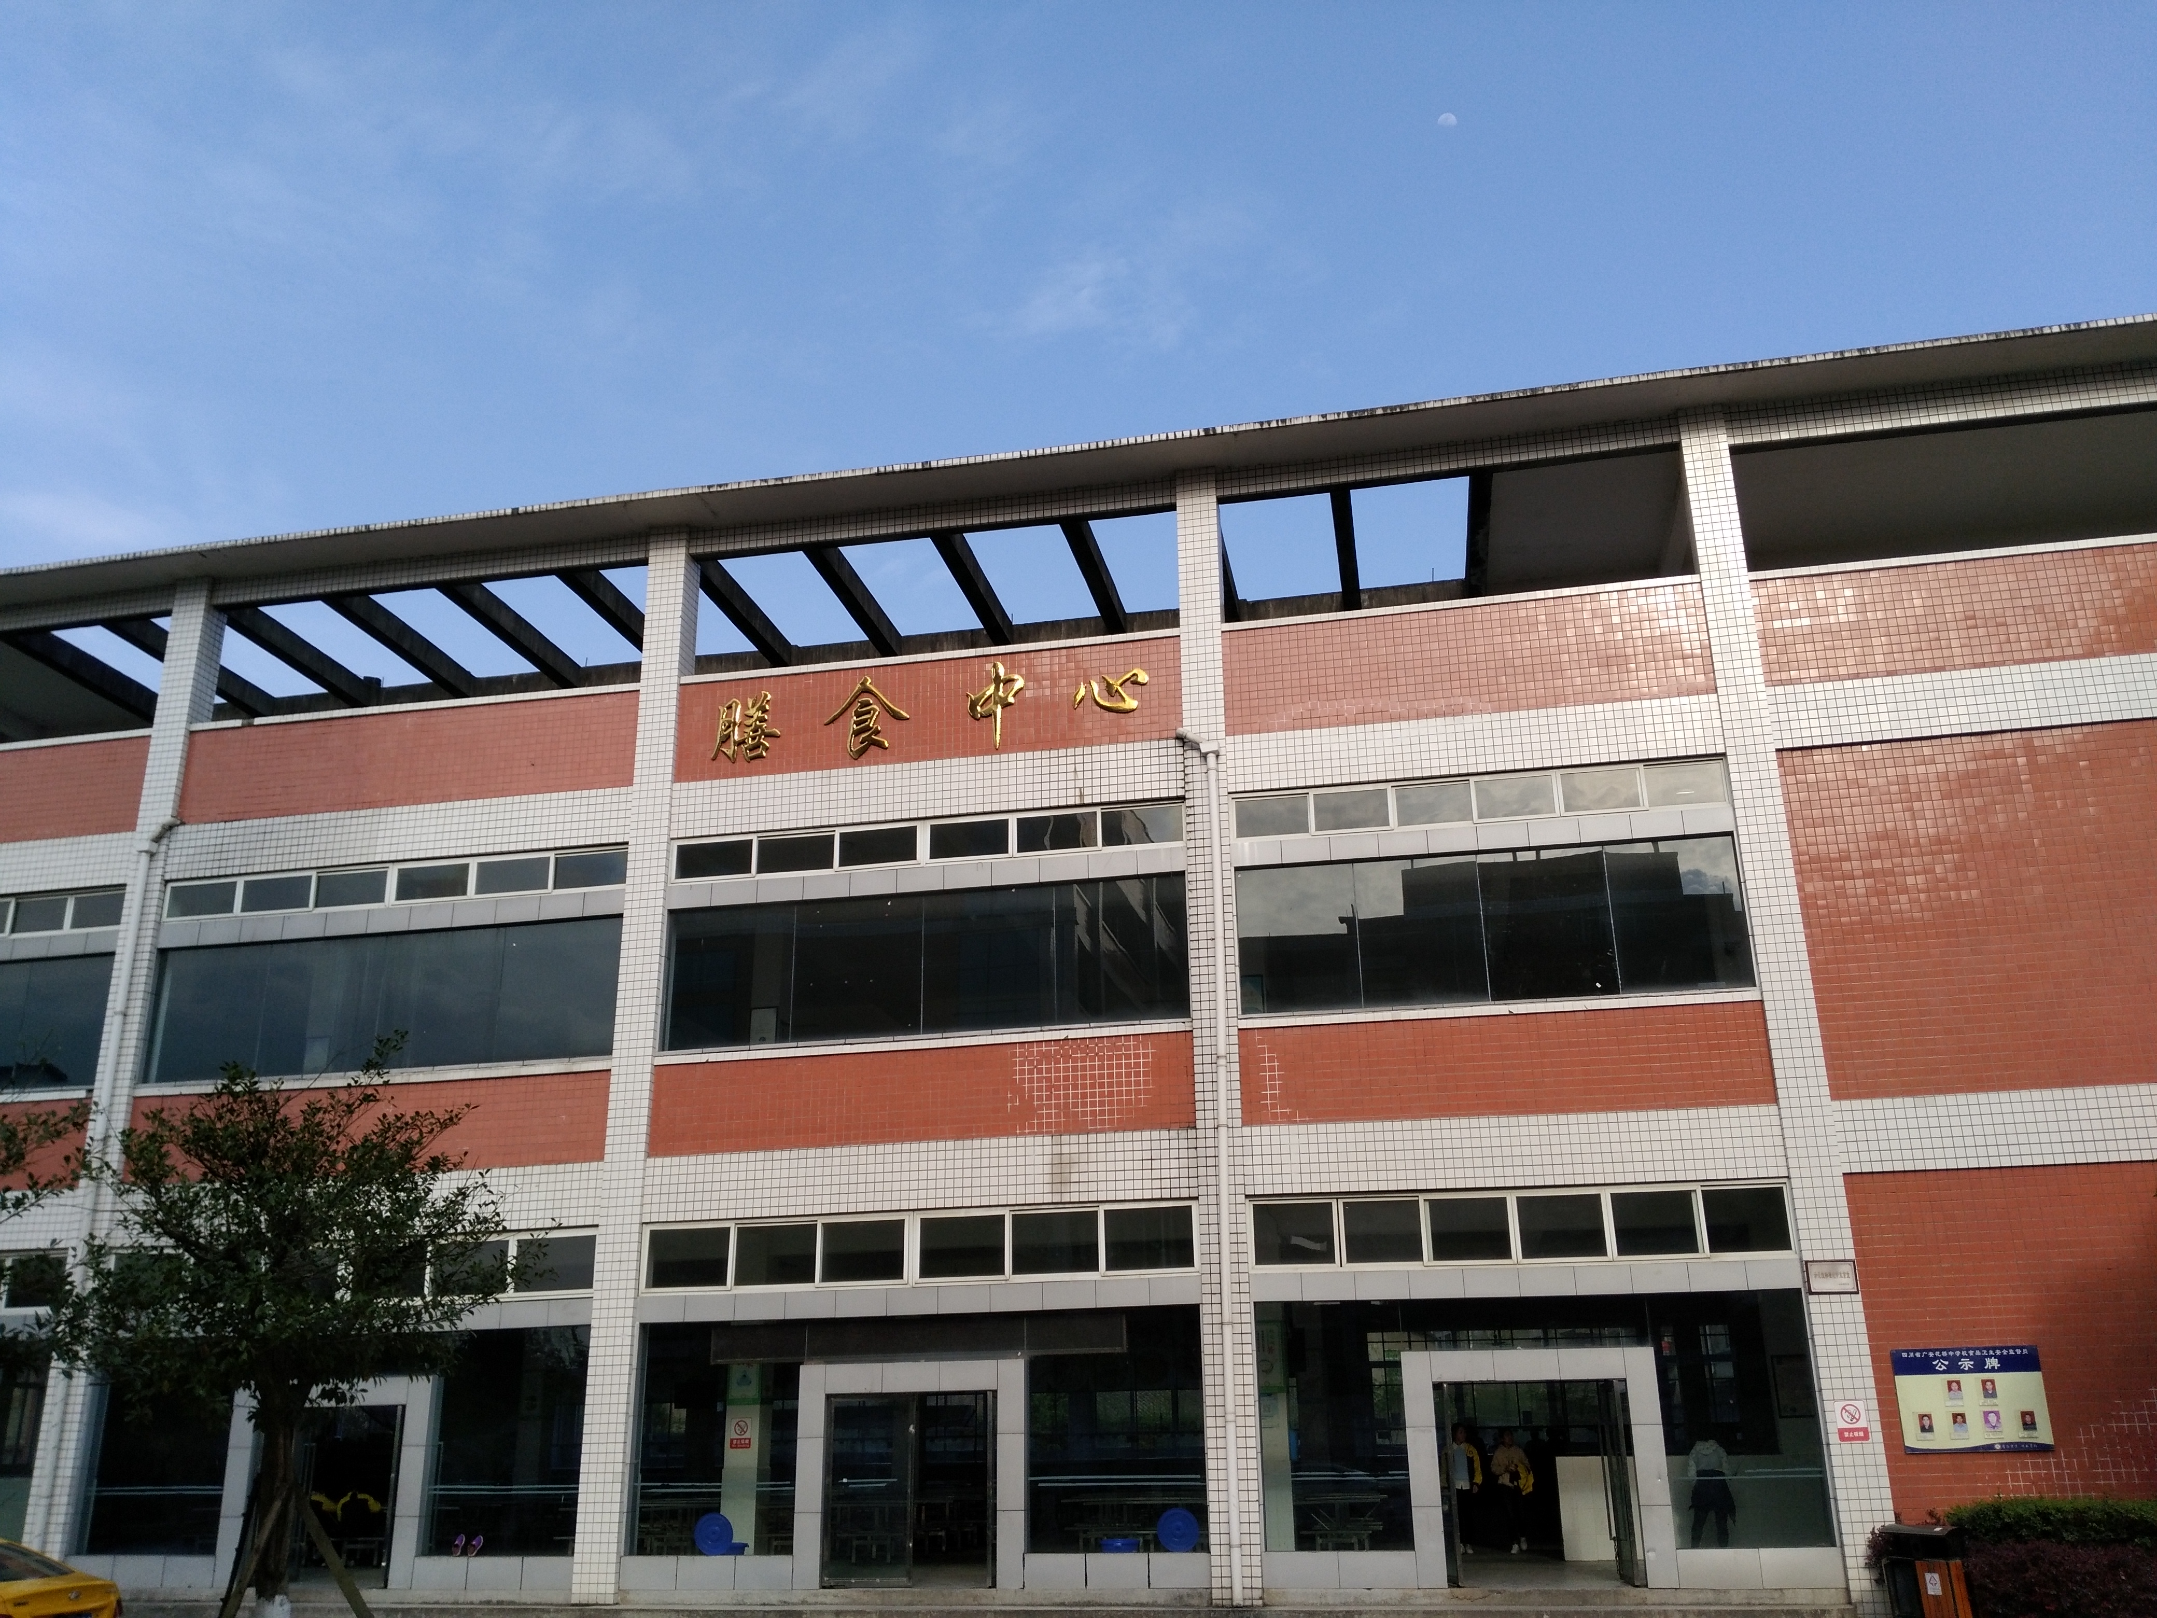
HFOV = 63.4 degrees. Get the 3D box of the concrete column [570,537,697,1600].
[{"bbox_3d":[-5.673,2.753,22.833,0.570,13.944,0.520,-5,-19,11],"label":"concrete column"}]

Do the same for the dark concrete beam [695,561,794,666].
[{"bbox_3d":[-5.164,-3.048,26.570,0.280,0.310,3.700,-5,-19,10],"label":"dark concrete beam"}]

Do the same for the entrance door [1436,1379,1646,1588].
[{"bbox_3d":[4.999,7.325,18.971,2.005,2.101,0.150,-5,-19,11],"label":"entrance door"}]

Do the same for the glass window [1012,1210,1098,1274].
[{"bbox_3d":[-0.285,5.146,20.695,1.035,0.707,0.100,-5,-19,11],"label":"glass window"}]

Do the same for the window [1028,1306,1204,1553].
[{"bbox_3d":[0.417,7.142,20.087,2.020,2.630,0.090,-5,-19,10],"label":"window"}]

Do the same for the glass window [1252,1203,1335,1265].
[{"bbox_3d":[2.480,4.911,20.179,0.935,0.673,0.100,-5,-19,11],"label":"glass window"}]

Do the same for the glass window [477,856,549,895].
[{"bbox_3d":[-7.702,0.914,23.764,1.060,0.480,0.100,-5,-19,10],"label":"glass window"}]

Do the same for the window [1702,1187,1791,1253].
[{"bbox_3d":[7.430,4.569,19.391,0.855,0.685,0.083,-5,-19,10],"label":"window"}]

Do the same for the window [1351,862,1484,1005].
[{"bbox_3d":[4.063,1.465,20.852,1.451,1.733,0.060,-5,-19,11],"label":"window"}]

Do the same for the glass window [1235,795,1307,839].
[{"bbox_3d":[2.405,0.105,21.778,0.901,0.480,0.100,-5,-19,11],"label":"glass window"}]

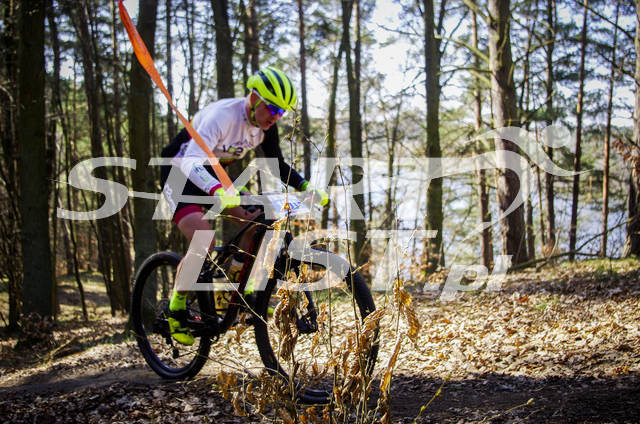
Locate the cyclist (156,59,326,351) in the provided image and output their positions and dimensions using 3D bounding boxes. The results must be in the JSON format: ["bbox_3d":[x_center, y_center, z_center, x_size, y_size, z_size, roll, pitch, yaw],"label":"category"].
[{"bbox_3d":[-0.496,-0.011,3.818,0.920,1.430,0.690,6,9,42],"label":"cyclist"}]

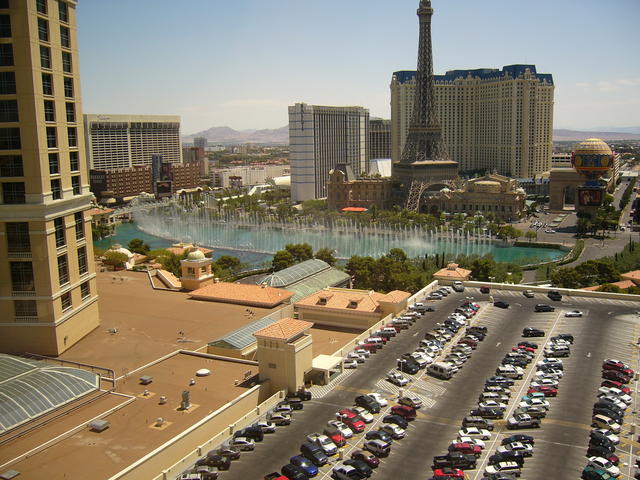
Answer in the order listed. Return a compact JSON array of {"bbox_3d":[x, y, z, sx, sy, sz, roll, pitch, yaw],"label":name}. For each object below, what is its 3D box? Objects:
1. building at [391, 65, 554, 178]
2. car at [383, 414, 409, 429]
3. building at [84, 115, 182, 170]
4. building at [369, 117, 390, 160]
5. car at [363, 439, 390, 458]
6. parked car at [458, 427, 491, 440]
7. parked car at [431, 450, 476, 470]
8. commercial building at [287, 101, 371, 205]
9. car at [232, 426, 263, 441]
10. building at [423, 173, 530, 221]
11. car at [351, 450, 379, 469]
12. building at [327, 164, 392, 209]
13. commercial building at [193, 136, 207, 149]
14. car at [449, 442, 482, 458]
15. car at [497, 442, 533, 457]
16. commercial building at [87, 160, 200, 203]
[{"bbox_3d":[147.230,-102.725,622.019,138.000,113.000,95.000,3,9,23],"label":"building"},{"bbox_3d":[11.912,28.583,101.968,1.693,1.364,4.326,-8,11,-35],"label":"car"},{"bbox_3d":[-221.326,-104.445,770.090,22.000,85.000,140.650,5,11,33],"label":"building"},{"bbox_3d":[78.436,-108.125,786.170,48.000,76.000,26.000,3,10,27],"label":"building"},{"bbox_3d":[8.196,29.634,92.068,1.750,1.590,4.010,-7,11,-37],"label":"car"},{"bbox_3d":[23.109,28.797,96.376,4.700,1.440,1.830,0,9,4],"label":"parked car"},{"bbox_3d":[18.436,30.329,88.538,5.633,1.848,1.976,-1,9,2],"label":"parked car"},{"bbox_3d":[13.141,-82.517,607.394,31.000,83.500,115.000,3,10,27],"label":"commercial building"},{"bbox_3d":[-10.666,29.100,97.184,4.560,1.770,1.900,0,9,4],"label":"car"},{"bbox_3d":[107.954,-32.251,451.537,64.000,30.000,41.000,3,10,27],"label":"building"},{"bbox_3d":[6.397,30.492,90.350,1.684,1.416,4.306,-8,11,-35],"label":"car"},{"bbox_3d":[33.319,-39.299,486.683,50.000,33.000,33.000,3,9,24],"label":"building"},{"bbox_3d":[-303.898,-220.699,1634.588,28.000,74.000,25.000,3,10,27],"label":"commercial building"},{"bbox_3d":[20.383,29.548,90.919,4.510,1.680,1.800,0,9,4],"label":"car"},{"bbox_3d":[27.436,29.495,91.170,4.780,1.470,1.830,-1,9,3],"label":"car"},{"bbox_3d":[-168.005,-56.091,634.307,27.000,29.000,130.000,3,10,27],"label":"commercial building"}]

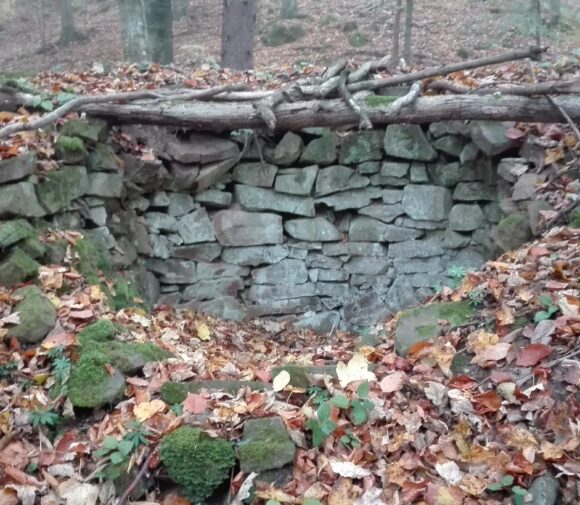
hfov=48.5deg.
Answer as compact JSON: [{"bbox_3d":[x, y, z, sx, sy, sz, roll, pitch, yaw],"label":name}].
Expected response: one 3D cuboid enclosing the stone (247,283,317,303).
[{"bbox_3d":[-0.045,0.211,3.490,0.360,0.100,0.200,0,3,0],"label":"stone"}]

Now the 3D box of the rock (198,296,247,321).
[{"bbox_3d":[-0.428,0.355,4.079,0.293,0.148,0.220,0,11,0],"label":"rock"}]

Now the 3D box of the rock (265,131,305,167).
[{"bbox_3d":[-0.030,-0.553,3.491,0.211,0.160,0.200,0,12,0],"label":"rock"}]

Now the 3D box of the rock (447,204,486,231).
[{"bbox_3d":[0.987,-0.195,3.583,0.206,0.141,0.190,0,12,0],"label":"rock"}]

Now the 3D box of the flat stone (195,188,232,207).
[{"bbox_3d":[-0.421,-0.297,3.546,0.204,0.108,0.160,0,12,0],"label":"flat stone"}]

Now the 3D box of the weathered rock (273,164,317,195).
[{"bbox_3d":[0.033,-0.442,3.895,0.248,0.170,0.190,1,9,0],"label":"weathered rock"}]

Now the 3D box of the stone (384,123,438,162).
[{"bbox_3d":[0.761,-0.695,4.066,0.316,0.221,0.240,0,11,0],"label":"stone"}]

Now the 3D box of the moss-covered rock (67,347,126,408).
[{"bbox_3d":[-0.631,0.408,2.190,0.195,0.190,0.200,0,3,0],"label":"moss-covered rock"}]

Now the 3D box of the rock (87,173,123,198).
[{"bbox_3d":[-0.850,-0.307,3.031,0.165,0.120,0.180,0,3,0],"label":"rock"}]

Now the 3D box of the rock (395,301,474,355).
[{"bbox_3d":[0.607,0.315,2.705,0.319,0.190,0.260,0,12,0],"label":"rock"}]

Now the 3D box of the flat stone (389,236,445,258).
[{"bbox_3d":[0.811,-0.032,4.128,0.346,0.137,0.220,0,11,0],"label":"flat stone"}]

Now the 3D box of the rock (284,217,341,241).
[{"bbox_3d":[0.119,-0.124,3.481,0.290,0.120,0.180,3,3,0],"label":"rock"}]

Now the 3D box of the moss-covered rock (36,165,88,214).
[{"bbox_3d":[-1.294,-0.358,3.663,0.284,0.276,0.240,-4,12,-18],"label":"moss-covered rock"}]

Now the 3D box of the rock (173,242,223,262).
[{"bbox_3d":[-0.488,0.000,3.481,0.260,0.100,0.180,-2,3,0],"label":"rock"}]

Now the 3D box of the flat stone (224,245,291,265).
[{"bbox_3d":[-0.214,0.019,4.120,0.418,0.137,0.240,0,11,0],"label":"flat stone"}]

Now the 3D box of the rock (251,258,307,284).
[{"bbox_3d":[-0.061,0.122,4.130,0.346,0.162,0.220,0,11,0],"label":"rock"}]

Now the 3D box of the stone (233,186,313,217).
[{"bbox_3d":[-0.077,-0.275,3.494,0.410,0.125,0.210,8,3,0],"label":"stone"}]

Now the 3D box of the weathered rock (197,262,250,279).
[{"bbox_3d":[-0.351,0.095,3.481,0.280,0.085,0.180,0,3,0],"label":"weathered rock"}]

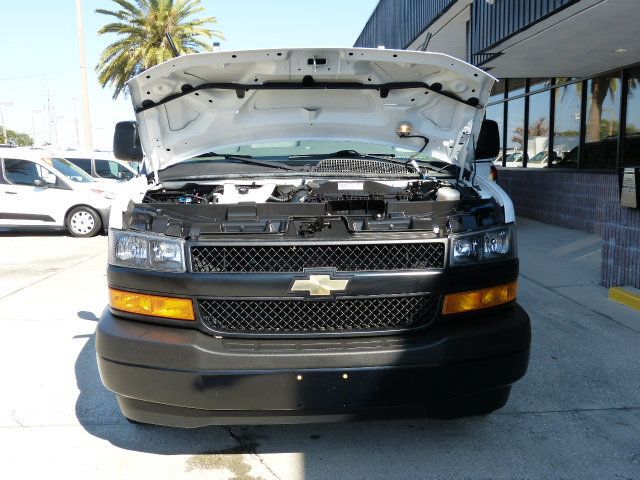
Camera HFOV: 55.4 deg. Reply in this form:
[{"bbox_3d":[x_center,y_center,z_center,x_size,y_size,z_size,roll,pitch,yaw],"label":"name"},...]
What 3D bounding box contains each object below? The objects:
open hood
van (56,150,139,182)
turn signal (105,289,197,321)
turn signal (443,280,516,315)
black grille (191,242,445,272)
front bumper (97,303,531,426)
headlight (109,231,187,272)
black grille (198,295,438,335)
[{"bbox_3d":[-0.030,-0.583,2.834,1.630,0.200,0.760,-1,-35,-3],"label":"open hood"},{"bbox_3d":[-5.700,-1.540,16.700,4.600,1.830,1.850,0,8,6],"label":"van"},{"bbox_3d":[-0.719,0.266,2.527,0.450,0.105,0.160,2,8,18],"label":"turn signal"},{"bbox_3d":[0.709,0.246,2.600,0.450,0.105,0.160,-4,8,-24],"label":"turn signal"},{"bbox_3d":[-0.002,0.068,2.447,1.040,0.120,0.090,-1,8,-3],"label":"black grille"},{"bbox_3d":[-0.002,0.520,2.589,1.920,0.440,0.440,-1,8,-3],"label":"front bumper"},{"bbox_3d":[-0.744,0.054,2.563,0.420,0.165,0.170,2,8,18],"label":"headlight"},{"bbox_3d":[0.002,0.283,2.436,0.970,0.160,0.090,-1,8,-3],"label":"black grille"}]

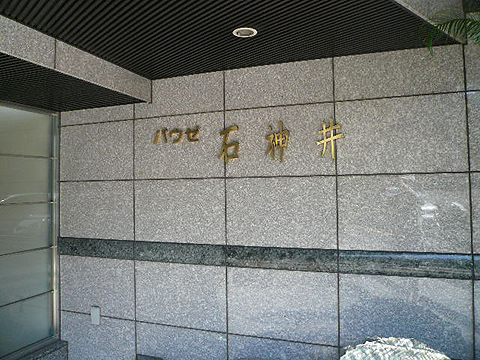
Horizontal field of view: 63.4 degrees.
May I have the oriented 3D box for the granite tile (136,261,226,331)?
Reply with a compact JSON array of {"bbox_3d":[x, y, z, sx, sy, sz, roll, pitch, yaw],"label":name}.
[{"bbox_3d":[-0.468,0.891,3.029,0.794,0.492,0.025,-1,-1,20],"label":"granite tile"}]

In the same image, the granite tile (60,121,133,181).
[{"bbox_3d":[-1.223,-0.243,3.323,0.771,0.493,0.025,-1,-1,20],"label":"granite tile"}]

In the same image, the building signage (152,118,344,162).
[{"bbox_3d":[0.002,-0.274,2.853,1.481,0.294,0.030,-1,-1,20],"label":"building signage"}]

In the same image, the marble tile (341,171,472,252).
[{"bbox_3d":[1.031,0.211,2.503,0.792,0.493,0.025,-1,-1,20],"label":"marble tile"}]

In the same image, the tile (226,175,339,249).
[{"bbox_3d":[0.278,0.226,2.774,0.795,0.493,0.025,-1,-1,20],"label":"tile"}]

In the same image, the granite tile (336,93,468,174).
[{"bbox_3d":[1.025,-0.289,2.515,0.792,0.493,0.025,-1,-1,20],"label":"granite tile"}]

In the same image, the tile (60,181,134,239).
[{"bbox_3d":[-1.217,0.256,3.311,0.771,0.493,0.025,-1,-1,20],"label":"tile"}]

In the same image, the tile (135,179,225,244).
[{"bbox_3d":[-0.475,0.241,3.044,0.794,0.493,0.025,-1,-1,20],"label":"tile"}]

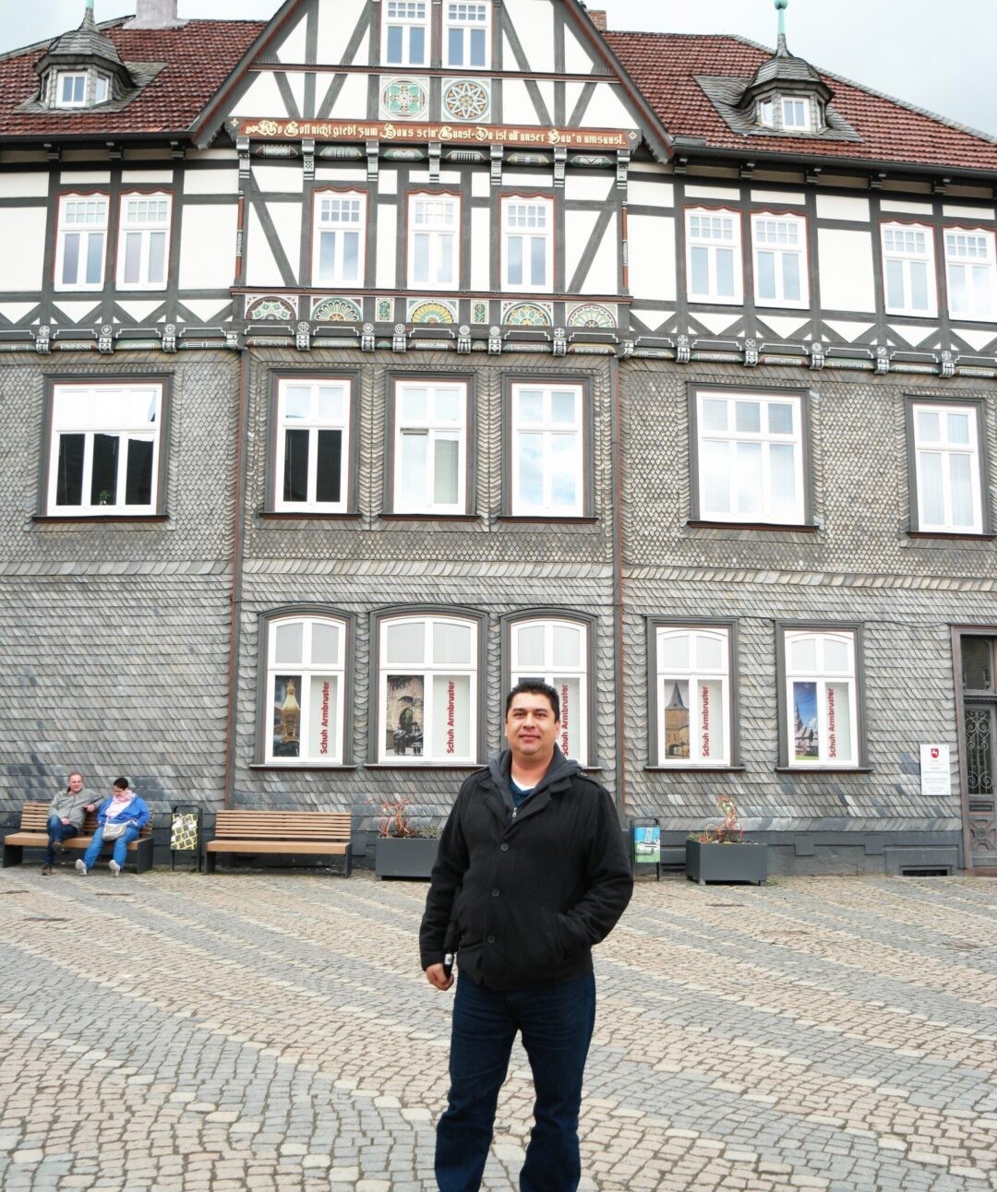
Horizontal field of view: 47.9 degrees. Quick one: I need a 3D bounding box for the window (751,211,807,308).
[{"bbox_3d":[3.839,-4.559,15.277,0.730,1.308,0.150,1,-7,-7],"label":"window"}]

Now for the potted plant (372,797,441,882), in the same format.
[{"bbox_3d":[-0.970,2.805,12.945,0.870,0.869,0.600,1,-7,-3],"label":"potted plant"}]

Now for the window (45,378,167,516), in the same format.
[{"bbox_3d":[-5.429,-2.051,15.469,1.697,1.968,0.180,0,-8,2],"label":"window"}]

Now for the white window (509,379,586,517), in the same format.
[{"bbox_3d":[0.629,-1.902,14.429,0.973,1.760,0.150,1,-7,-3],"label":"white window"}]

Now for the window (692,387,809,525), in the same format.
[{"bbox_3d":[3.407,-1.890,15.196,1.550,1.903,0.150,1,-7,-7],"label":"window"}]

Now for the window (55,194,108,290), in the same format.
[{"bbox_3d":[-5.587,-4.733,15.049,0.628,1.323,0.150,0,-7,2],"label":"window"}]

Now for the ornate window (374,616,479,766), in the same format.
[{"bbox_3d":[-0.880,1.195,14.333,1.281,1.903,0.150,0,-7,-1],"label":"ornate window"}]

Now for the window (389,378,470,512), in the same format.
[{"bbox_3d":[-0.946,-2.070,15.518,1.065,1.965,0.180,1,-8,-3],"label":"window"}]

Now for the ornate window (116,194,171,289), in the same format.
[{"bbox_3d":[-4.516,-4.525,14.289,0.640,1.210,0.150,0,-7,3],"label":"ornate window"}]

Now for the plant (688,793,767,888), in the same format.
[{"bbox_3d":[2.896,3.089,14.289,0.830,1.110,0.620,1,-8,-5],"label":"plant"}]

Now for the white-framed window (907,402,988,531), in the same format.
[{"bbox_3d":[6.522,-1.884,16.320,1.168,2.058,0.180,1,-8,-8],"label":"white-framed window"}]

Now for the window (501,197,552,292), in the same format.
[{"bbox_3d":[0.360,-4.529,14.421,0.650,1.220,0.150,1,-7,-3],"label":"window"}]

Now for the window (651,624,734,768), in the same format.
[{"bbox_3d":[2.561,1.302,14.694,0.992,1.859,0.150,1,-7,-7],"label":"window"}]

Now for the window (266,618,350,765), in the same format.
[{"bbox_3d":[-2.447,1.199,14.294,0.993,1.913,0.150,0,-7,-1],"label":"window"}]

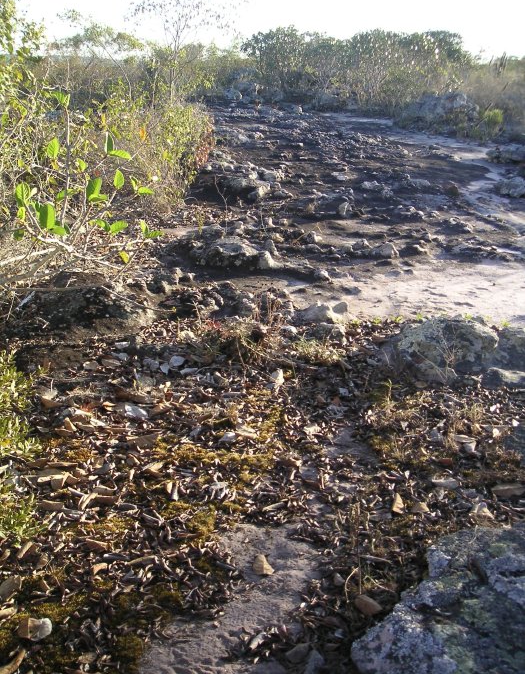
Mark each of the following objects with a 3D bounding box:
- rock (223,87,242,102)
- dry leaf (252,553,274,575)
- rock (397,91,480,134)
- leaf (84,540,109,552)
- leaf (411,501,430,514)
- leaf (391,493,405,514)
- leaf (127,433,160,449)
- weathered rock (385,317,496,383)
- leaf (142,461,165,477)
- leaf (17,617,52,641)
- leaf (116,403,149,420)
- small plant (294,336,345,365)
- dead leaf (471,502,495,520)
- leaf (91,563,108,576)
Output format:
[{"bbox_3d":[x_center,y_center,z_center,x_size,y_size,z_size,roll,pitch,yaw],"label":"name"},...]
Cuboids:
[{"bbox_3d":[-1.054,-8.551,27.091,0.620,0.420,0.450,0,20,0],"label":"rock"},{"bbox_3d":[0.004,0.711,2.398,0.052,0.030,0.072,-9,22,-23],"label":"dry leaf"},{"bbox_3d":[3.641,-4.726,16.127,1.600,0.780,1.100,-3,20,-9],"label":"rock"},{"bbox_3d":[-0.537,0.675,2.489,0.072,0.020,0.034,6,21,17],"label":"leaf"},{"bbox_3d":[0.557,0.601,2.702,0.058,0.028,0.040,0,20,0],"label":"leaf"},{"bbox_3d":[0.475,0.587,2.709,0.042,0.035,0.070,-2,20,-5],"label":"leaf"},{"bbox_3d":[-0.488,0.429,3.156,0.120,0.040,0.060,0,20,0],"label":"leaf"},{"bbox_3d":[0.900,0.060,3.863,0.510,0.230,0.370,-3,20,-8],"label":"weathered rock"},{"bbox_3d":[-0.416,0.506,2.936,0.078,0.030,0.048,-6,21,-17],"label":"leaf"},{"bbox_3d":[-0.625,0.806,2.114,0.085,0.040,0.058,0,20,0],"label":"leaf"},{"bbox_3d":[-0.577,0.332,3.430,0.115,0.040,0.080,0,20,0],"label":"leaf"},{"bbox_3d":[0.299,0.071,4.062,0.250,0.120,0.180,0,20,0],"label":"small plant"},{"bbox_3d":[0.765,0.606,2.675,0.068,0.038,0.050,0,20,0],"label":"dead leaf"},{"bbox_3d":[-0.503,0.720,2.381,0.050,0.022,0.042,0,20,0],"label":"leaf"}]

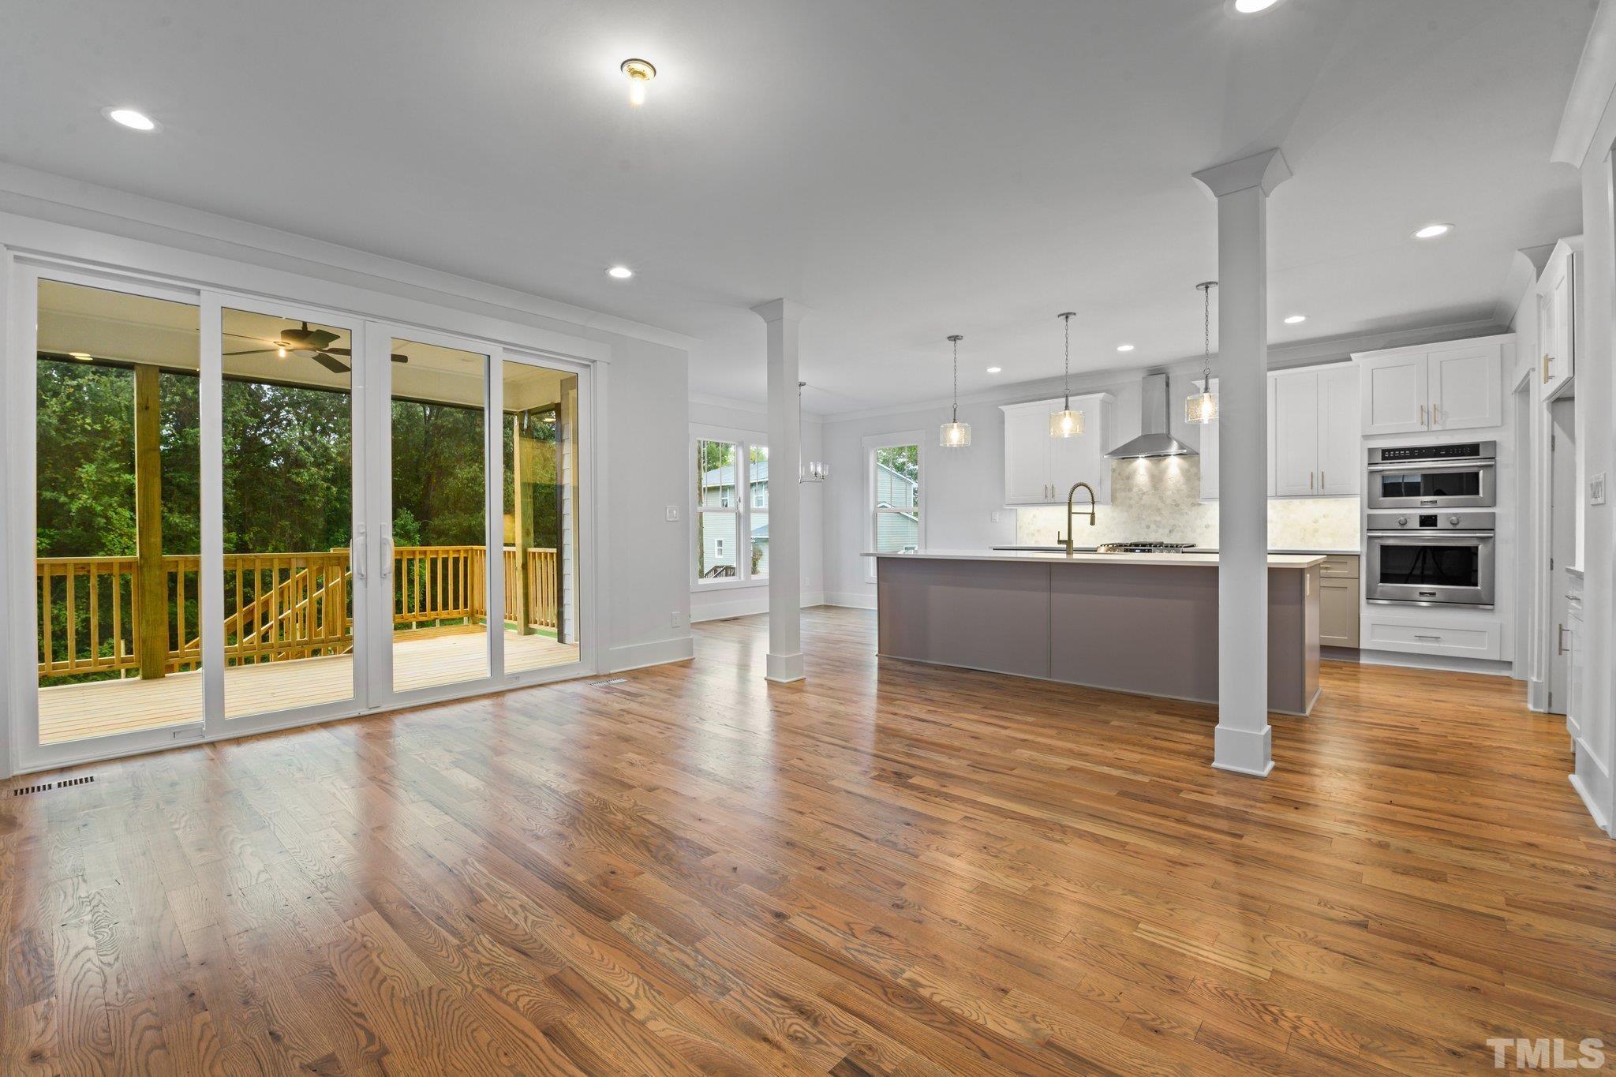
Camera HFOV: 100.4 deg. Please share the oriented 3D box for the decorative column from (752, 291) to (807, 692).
[{"bbox_3d":[-0.167,-0.321,5.045,0.320,2.750,0.320,0,1,40],"label":"decorative column"}]

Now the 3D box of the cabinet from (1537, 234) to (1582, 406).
[{"bbox_3d":[4.310,-1.151,3.512,0.620,0.690,0.840,0,1,40],"label":"cabinet"}]

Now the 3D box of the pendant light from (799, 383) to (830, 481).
[{"bbox_3d":[-0.084,-1.169,7.482,0.640,1.100,0.640,0,1,0],"label":"pendant light"}]

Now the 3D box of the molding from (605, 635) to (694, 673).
[{"bbox_3d":[-1.274,0.960,5.571,0.025,0.190,0.870,0,1,43],"label":"molding"}]

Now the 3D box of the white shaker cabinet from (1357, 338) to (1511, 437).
[{"bbox_3d":[5.101,-1.193,5.530,0.901,0.670,0.623,0,1,41],"label":"white shaker cabinet"}]

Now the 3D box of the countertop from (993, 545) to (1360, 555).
[{"bbox_3d":[3.525,0.114,6.812,3.210,0.040,0.650,0,1,40],"label":"countertop"}]

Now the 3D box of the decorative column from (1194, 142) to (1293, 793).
[{"bbox_3d":[2.035,-0.313,3.143,0.322,2.750,0.322,0,1,40],"label":"decorative column"}]

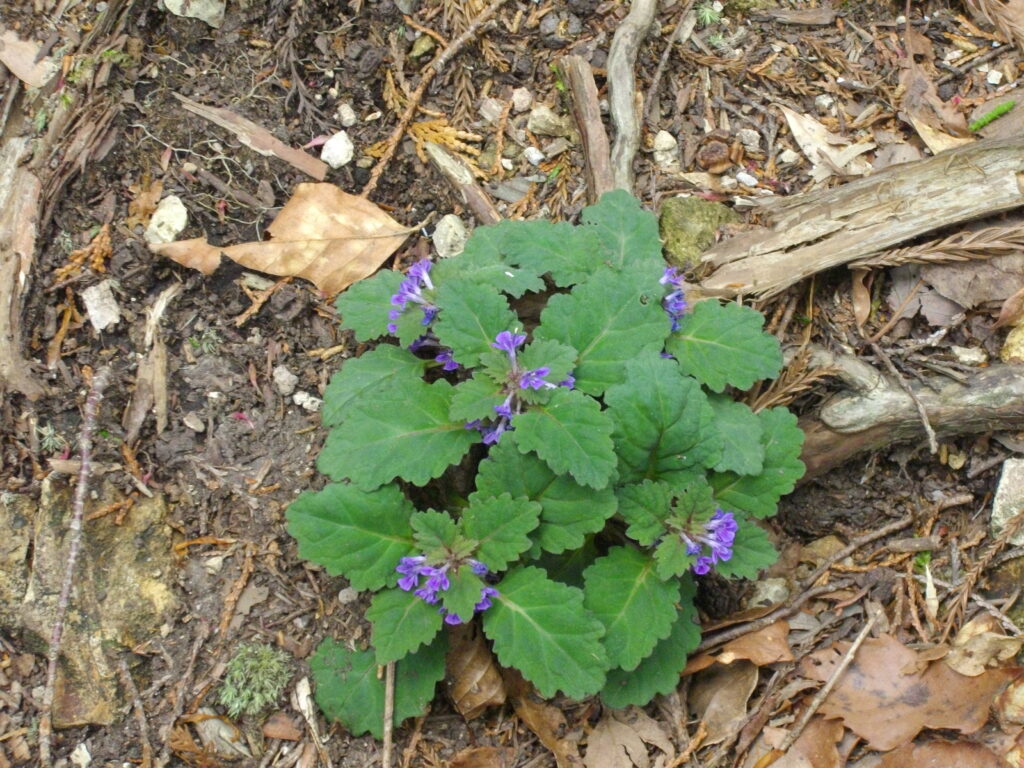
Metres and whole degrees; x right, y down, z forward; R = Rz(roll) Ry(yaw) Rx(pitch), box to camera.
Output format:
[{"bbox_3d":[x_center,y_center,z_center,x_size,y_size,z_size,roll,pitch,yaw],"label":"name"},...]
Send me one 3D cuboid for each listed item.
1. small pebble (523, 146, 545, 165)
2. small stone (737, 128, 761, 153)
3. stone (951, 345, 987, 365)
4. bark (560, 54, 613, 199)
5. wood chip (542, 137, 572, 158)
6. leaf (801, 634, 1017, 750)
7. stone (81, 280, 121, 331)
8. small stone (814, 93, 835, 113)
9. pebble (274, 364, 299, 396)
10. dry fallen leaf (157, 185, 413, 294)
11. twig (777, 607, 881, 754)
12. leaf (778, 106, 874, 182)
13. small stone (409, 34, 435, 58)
[{"bbox_3d":[0.009,-0.093,1.121,0.010,0.005,0.006,38,64,23],"label":"small pebble"},{"bbox_3d":[0.097,-0.100,1.124,0.010,0.006,0.010,0,56,0],"label":"small stone"},{"bbox_3d":[0.150,-0.009,0.901,0.011,0.006,0.006,2,63,1],"label":"stone"},{"bbox_3d":[0.025,-0.086,0.940,0.010,0.008,0.063,-10,63,-5],"label":"bark"},{"bbox_3d":[0.017,-0.087,1.008,0.009,0.003,0.004,-28,61,-17],"label":"wood chip"},{"bbox_3d":[0.122,0.094,0.845,0.063,0.012,0.035,0,63,0],"label":"leaf"},{"bbox_3d":[-0.136,-0.025,0.909,0.011,0.008,0.016,-14,63,-7],"label":"stone"},{"bbox_3d":[0.108,-0.096,0.947,0.006,0.004,0.007,0,63,0],"label":"small stone"},{"bbox_3d":[-0.087,-0.001,1.058,0.009,0.007,0.012,-10,57,-7],"label":"pebble"},{"bbox_3d":[-0.076,-0.049,0.914,0.085,0.016,0.036,-4,63,-2],"label":"dry fallen leaf"},{"bbox_3d":[0.097,0.091,0.844,0.003,0.004,0.054,30,66,14],"label":"twig"},{"bbox_3d":[0.128,-0.098,1.120,0.027,0.013,0.045,-37,64,-22],"label":"leaf"},{"bbox_3d":[-0.031,-0.117,0.958,0.010,0.005,0.007,-36,68,-17],"label":"small stone"}]

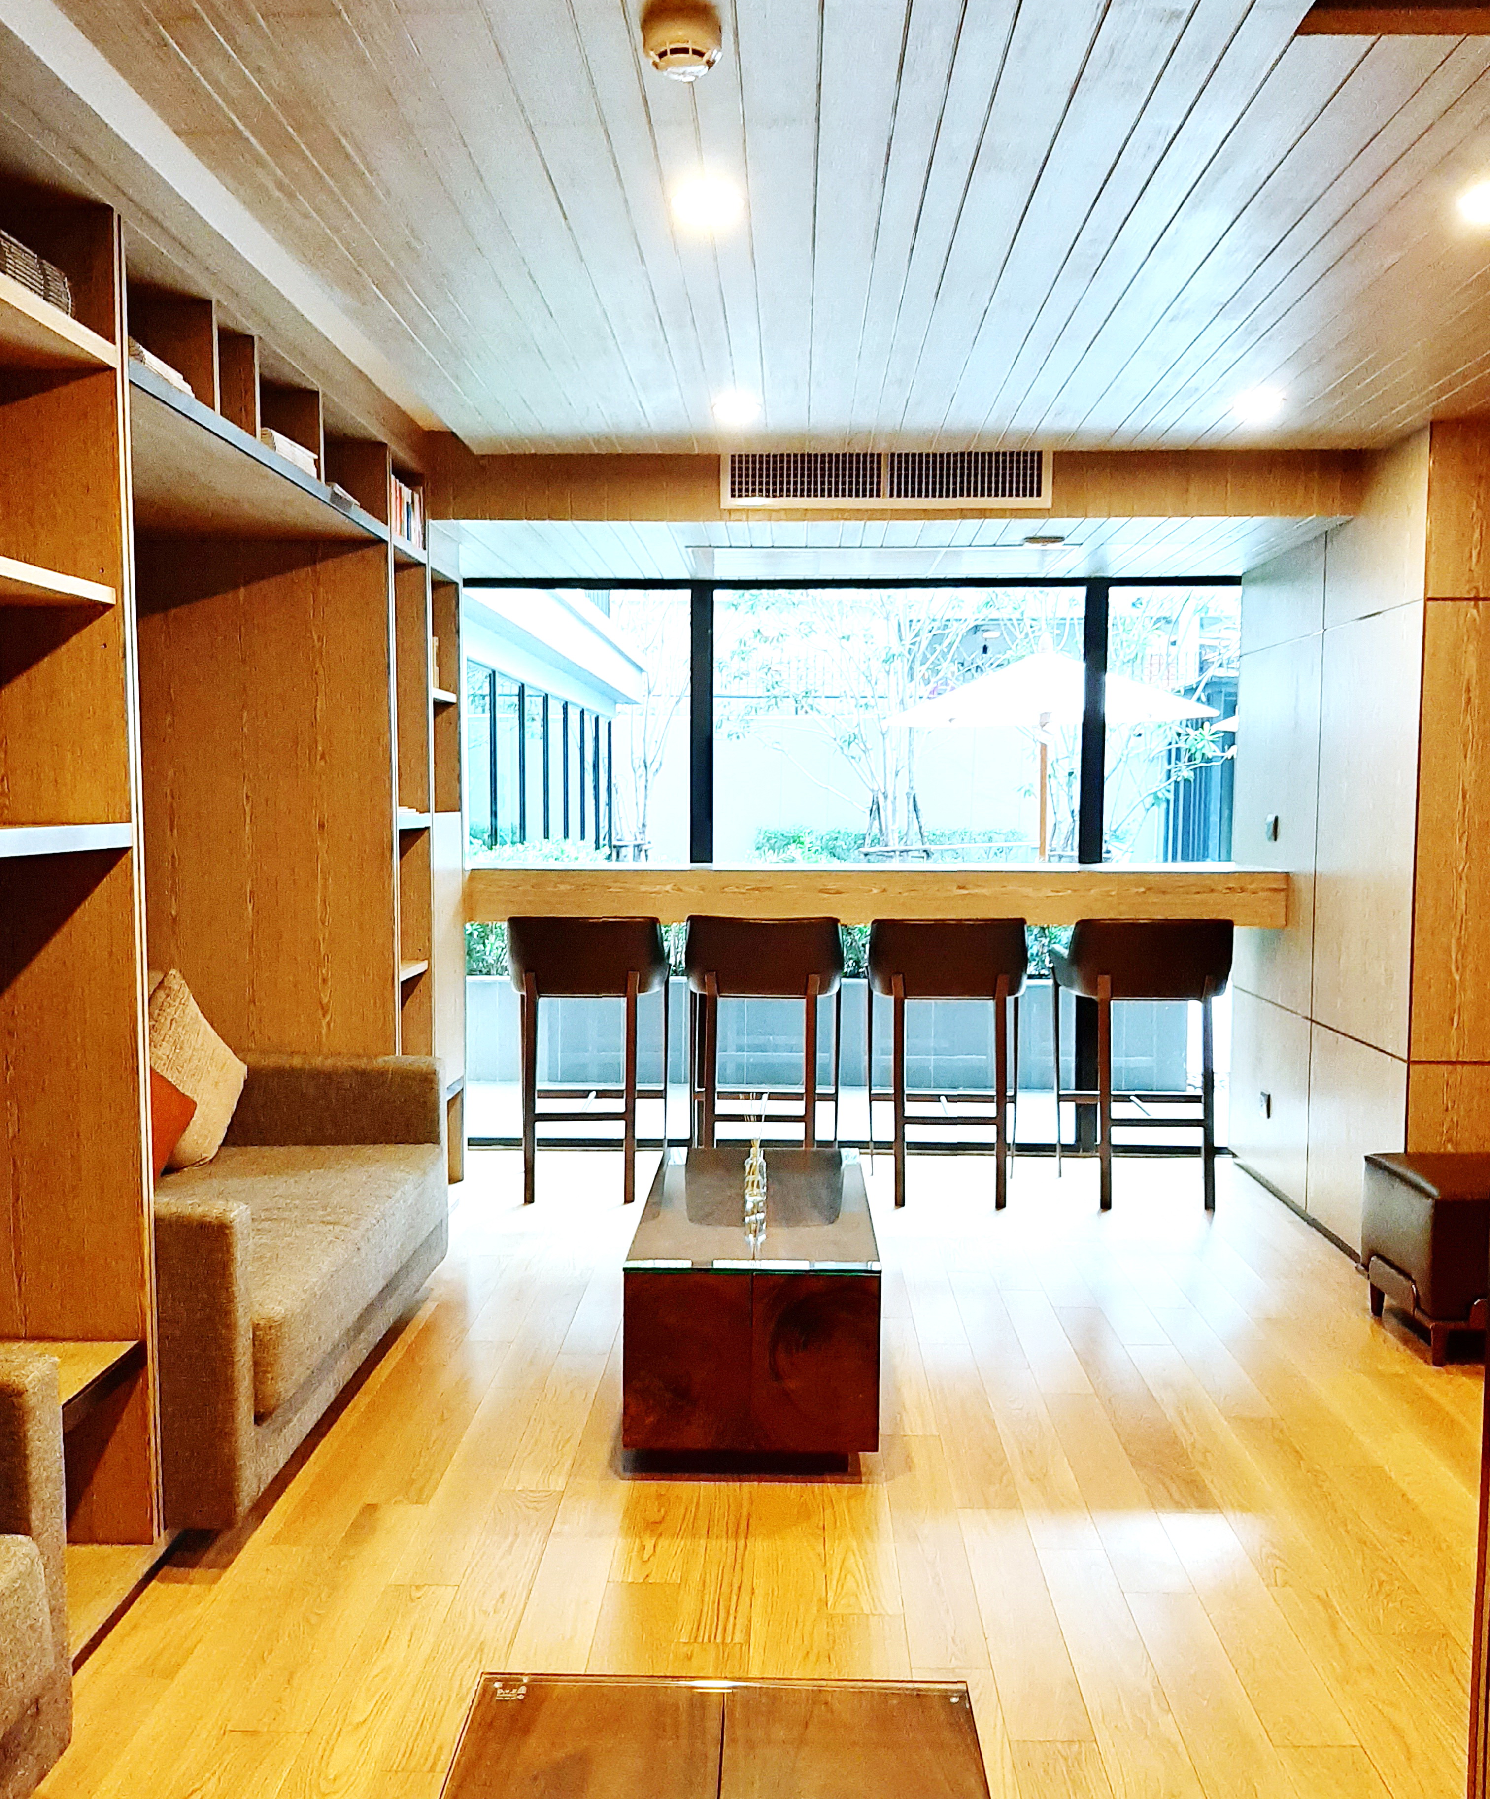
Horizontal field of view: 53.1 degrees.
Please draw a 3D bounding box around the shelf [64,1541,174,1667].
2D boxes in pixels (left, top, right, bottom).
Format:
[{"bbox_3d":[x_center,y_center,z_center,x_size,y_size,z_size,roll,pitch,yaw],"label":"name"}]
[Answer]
[{"bbox_3d":[-1.256,1.166,2.424,0.420,0.040,0.480,0,4,2],"label":"shelf"}]

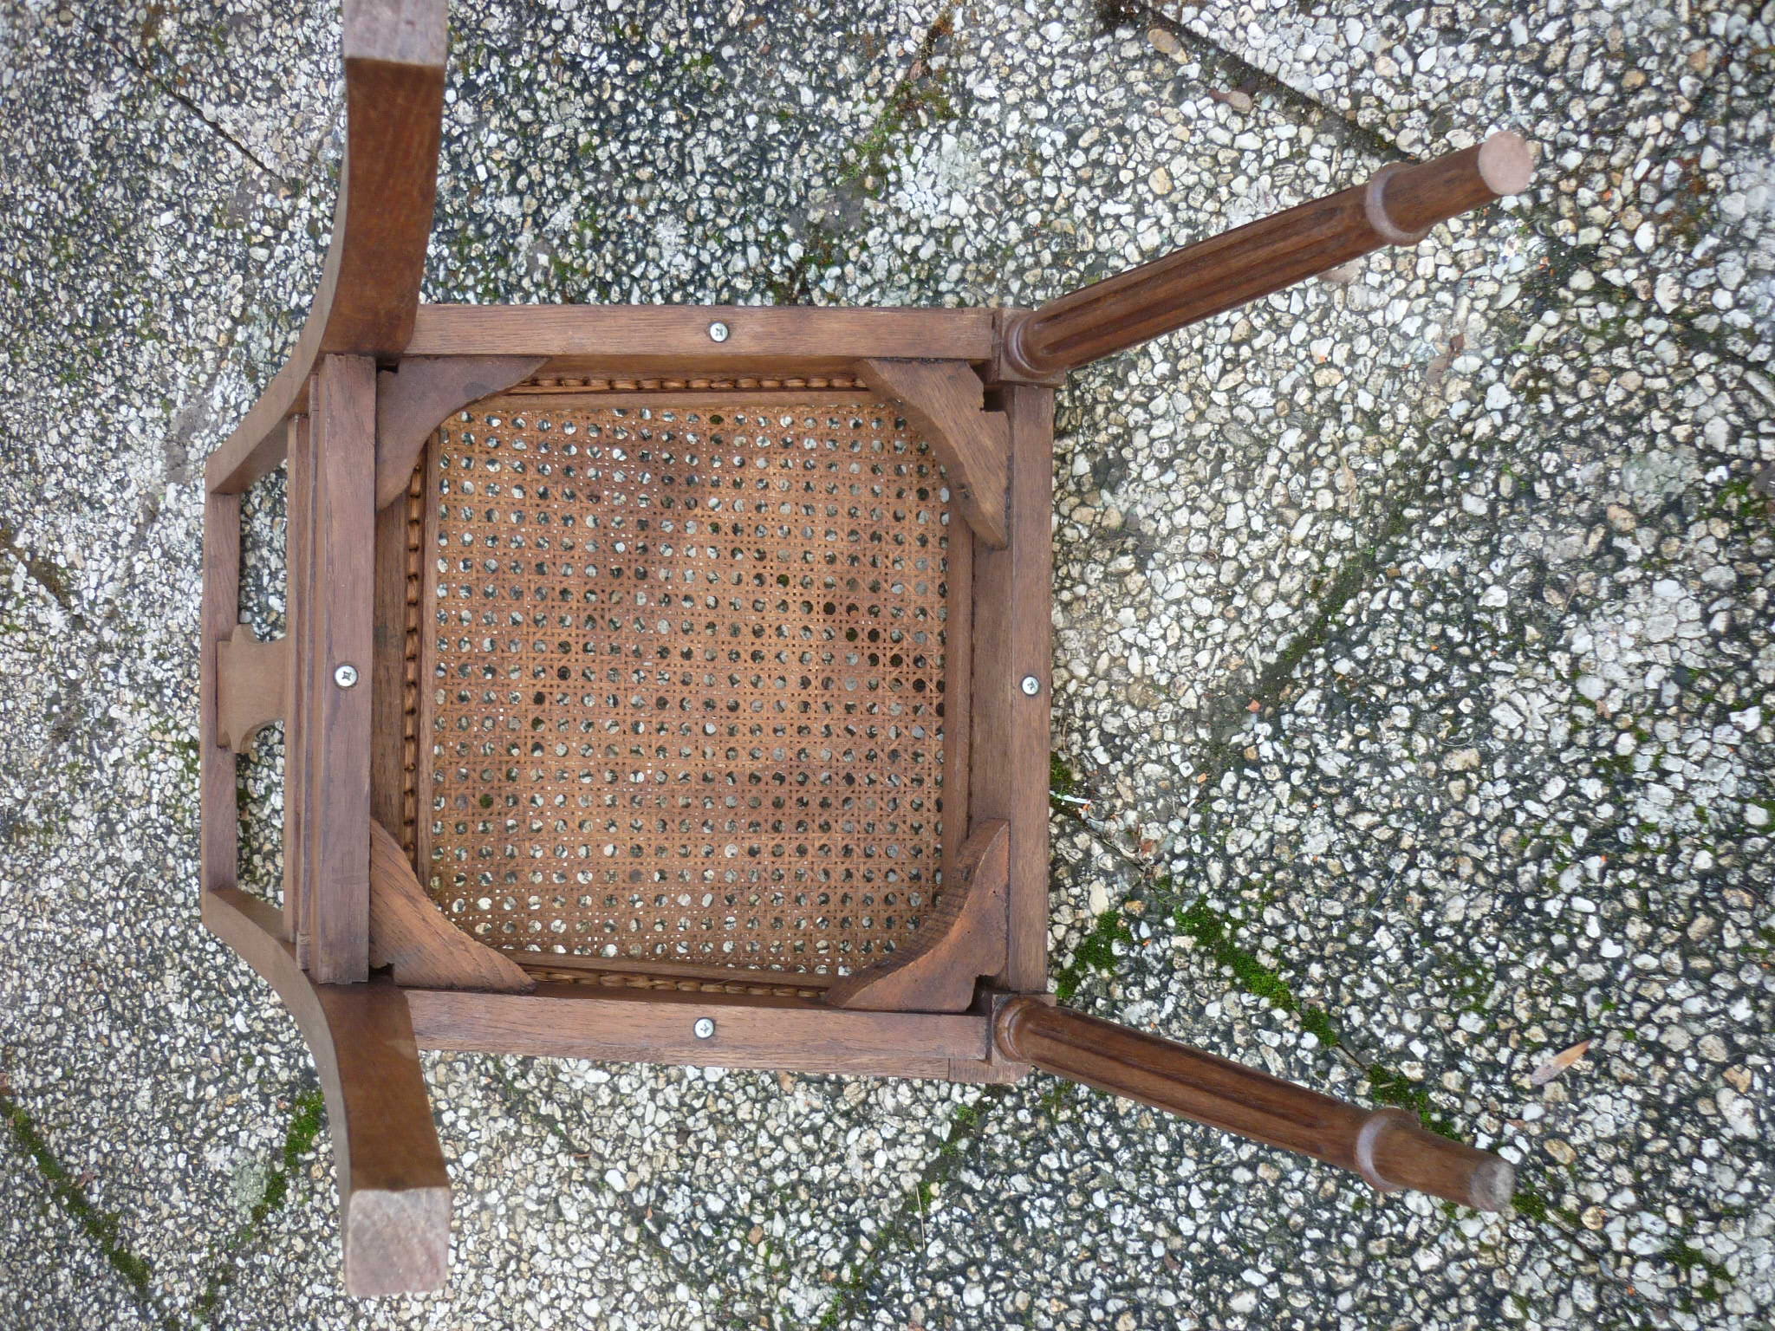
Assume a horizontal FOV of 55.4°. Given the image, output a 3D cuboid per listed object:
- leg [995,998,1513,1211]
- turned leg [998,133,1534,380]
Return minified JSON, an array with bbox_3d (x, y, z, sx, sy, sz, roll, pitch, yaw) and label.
[{"bbox_3d":[0.157,0.207,0.820,0.361,0.038,0.038,176,94,-64],"label":"leg"},{"bbox_3d":[0.162,-0.190,0.820,0.361,0.038,0.038,-4,86,64],"label":"turned leg"}]

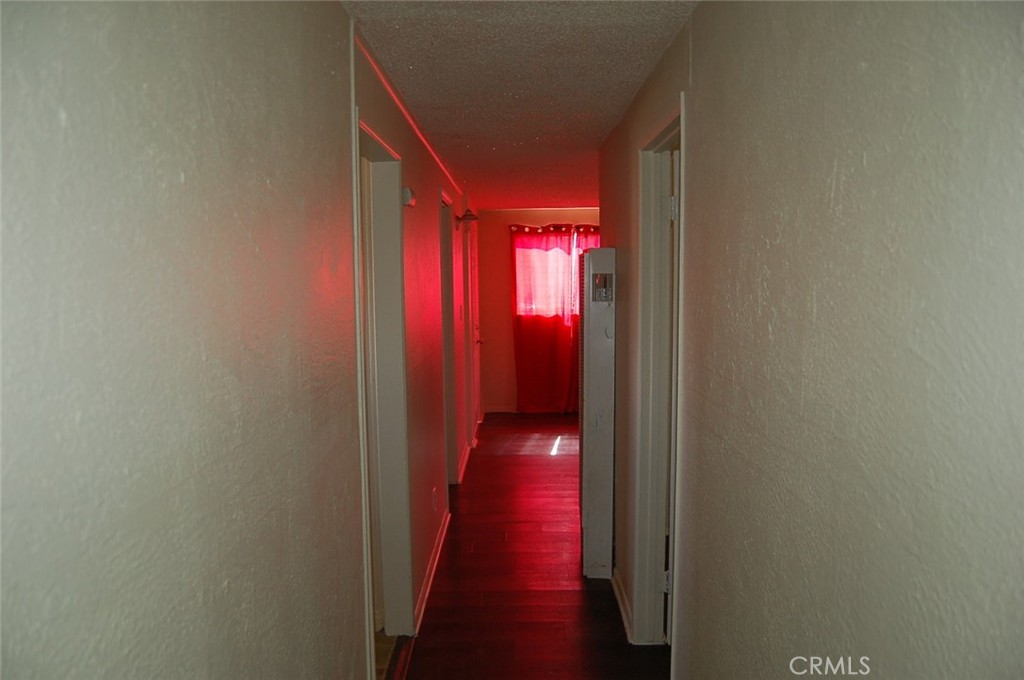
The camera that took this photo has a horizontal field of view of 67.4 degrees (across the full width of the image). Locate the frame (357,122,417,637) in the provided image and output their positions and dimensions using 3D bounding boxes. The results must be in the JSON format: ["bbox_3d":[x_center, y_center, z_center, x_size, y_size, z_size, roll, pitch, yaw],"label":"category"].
[{"bbox_3d":[-0.509,0.298,2.831,0.140,2.080,0.940,0,5,0],"label":"frame"}]

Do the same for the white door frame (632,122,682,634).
[{"bbox_3d":[0.573,0.293,2.777,0.140,2.080,0.880,0,5,0],"label":"white door frame"}]

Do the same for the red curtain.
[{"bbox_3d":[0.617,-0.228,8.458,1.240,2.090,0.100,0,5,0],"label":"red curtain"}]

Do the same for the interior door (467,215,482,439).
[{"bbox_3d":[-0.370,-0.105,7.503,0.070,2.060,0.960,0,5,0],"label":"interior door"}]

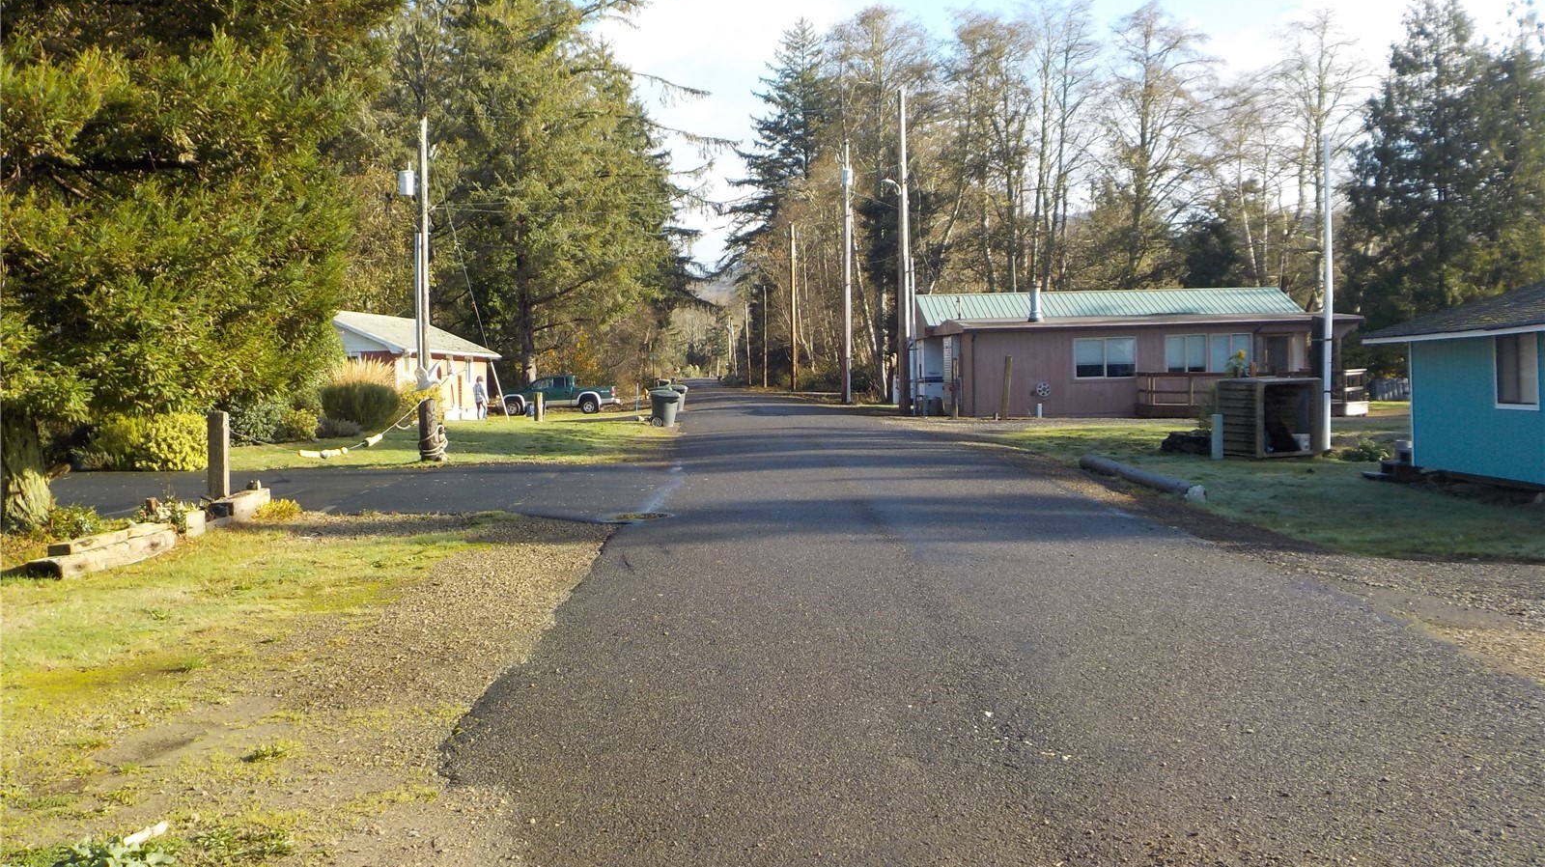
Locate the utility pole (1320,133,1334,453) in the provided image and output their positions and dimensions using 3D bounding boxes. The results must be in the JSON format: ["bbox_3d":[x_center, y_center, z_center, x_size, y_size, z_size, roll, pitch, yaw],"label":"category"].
[{"bbox_3d":[10.786,-2.718,33.000,0.170,6.140,0.170,-1,2,0],"label":"utility pole"}]

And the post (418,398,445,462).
[{"bbox_3d":[-6.456,-0.057,32.000,0.400,1.220,0.400,-1,2,0],"label":"post"}]

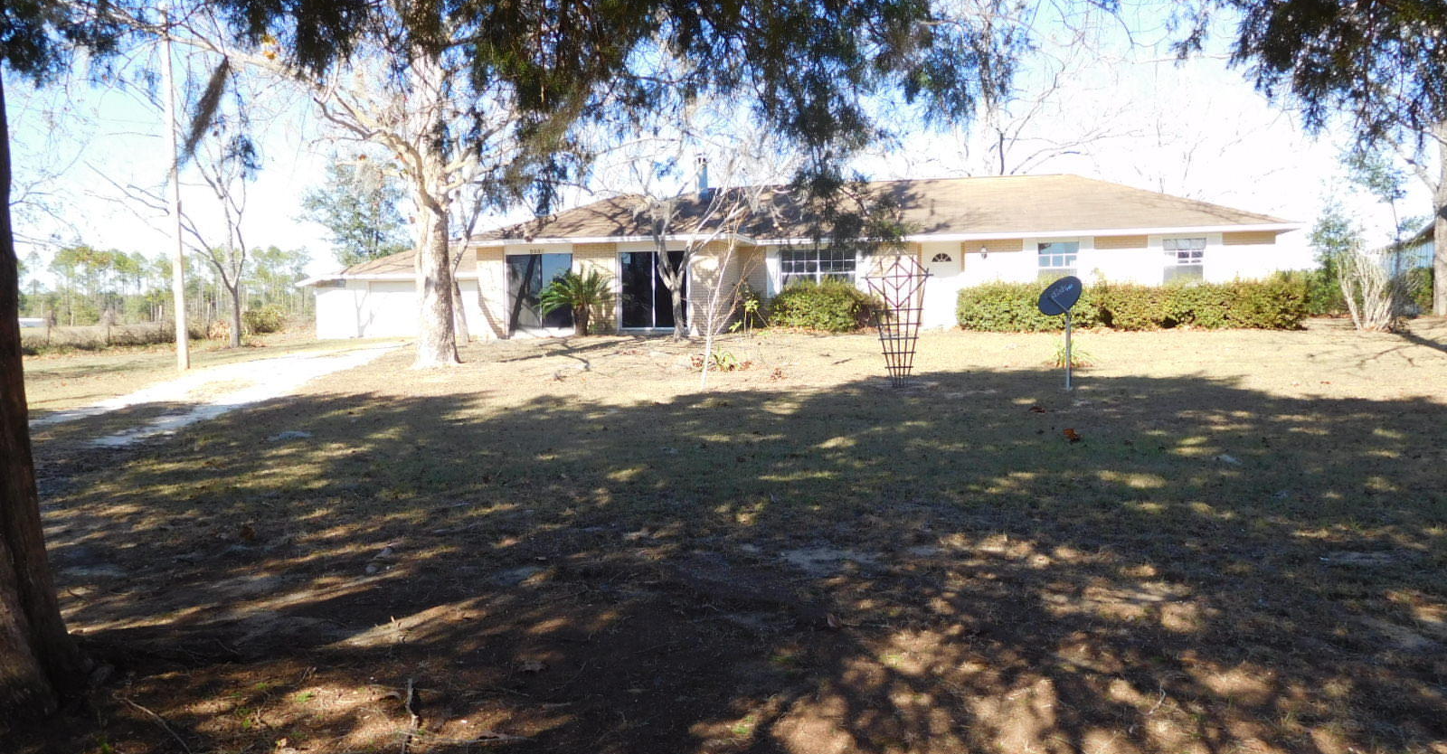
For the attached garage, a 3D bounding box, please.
[{"bbox_3d":[-11.250,-3.460,41.460,7.800,3.700,7.200,0,3,14],"label":"attached garage"}]

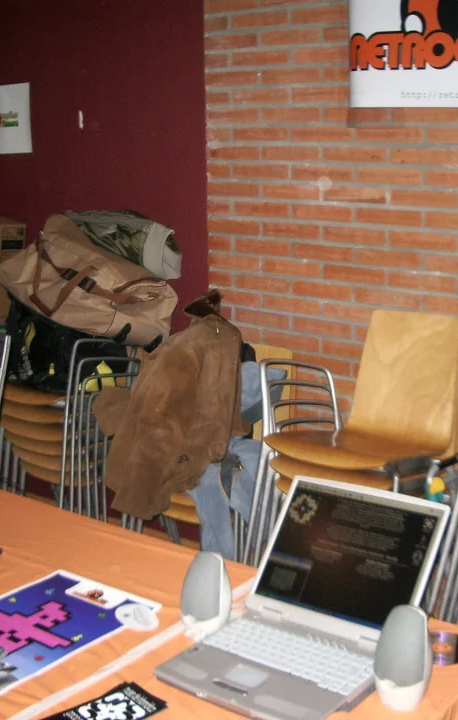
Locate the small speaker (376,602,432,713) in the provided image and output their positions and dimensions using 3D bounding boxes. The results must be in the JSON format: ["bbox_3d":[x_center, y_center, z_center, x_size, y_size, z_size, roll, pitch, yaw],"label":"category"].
[{"bbox_3d":[0.278,0.476,1.555,0.093,0.180,0.090,8,17,33],"label":"small speaker"}]

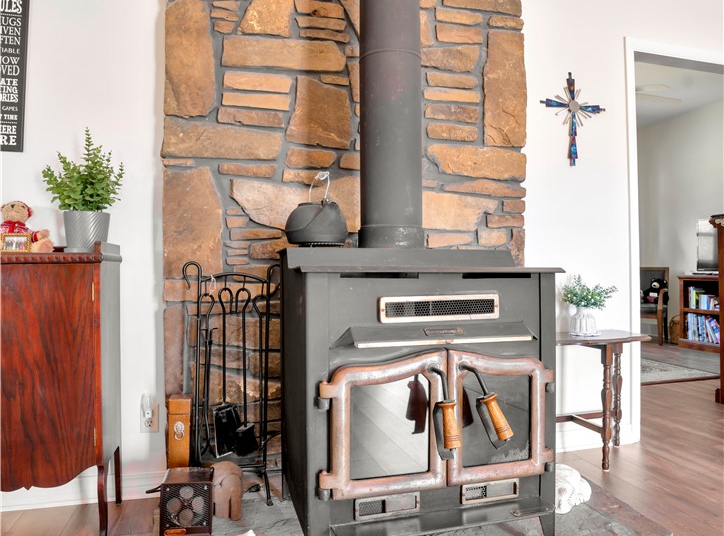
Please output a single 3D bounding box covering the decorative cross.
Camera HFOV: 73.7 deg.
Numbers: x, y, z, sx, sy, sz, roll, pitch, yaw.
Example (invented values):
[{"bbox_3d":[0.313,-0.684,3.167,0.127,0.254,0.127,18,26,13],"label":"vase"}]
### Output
[{"bbox_3d":[1.042,-0.735,2.390,0.370,0.455,0.030,0,-1,-14],"label":"decorative cross"}]

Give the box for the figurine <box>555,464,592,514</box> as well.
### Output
[{"bbox_3d":[0.700,0.752,1.690,0.210,0.115,0.220,0,-1,20],"label":"figurine"}]

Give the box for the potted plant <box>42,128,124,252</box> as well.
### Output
[{"bbox_3d":[-0.998,-0.274,1.730,0.285,0.450,0.255,0,-1,-14],"label":"potted plant"}]

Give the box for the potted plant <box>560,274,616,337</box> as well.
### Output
[{"bbox_3d":[1.082,0.181,2.305,0.255,0.290,0.210,0,-1,-14],"label":"potted plant"}]

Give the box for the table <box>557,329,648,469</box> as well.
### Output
[{"bbox_3d":[1.062,0.614,2.258,0.550,0.595,0.285,0,-1,-14],"label":"table"}]

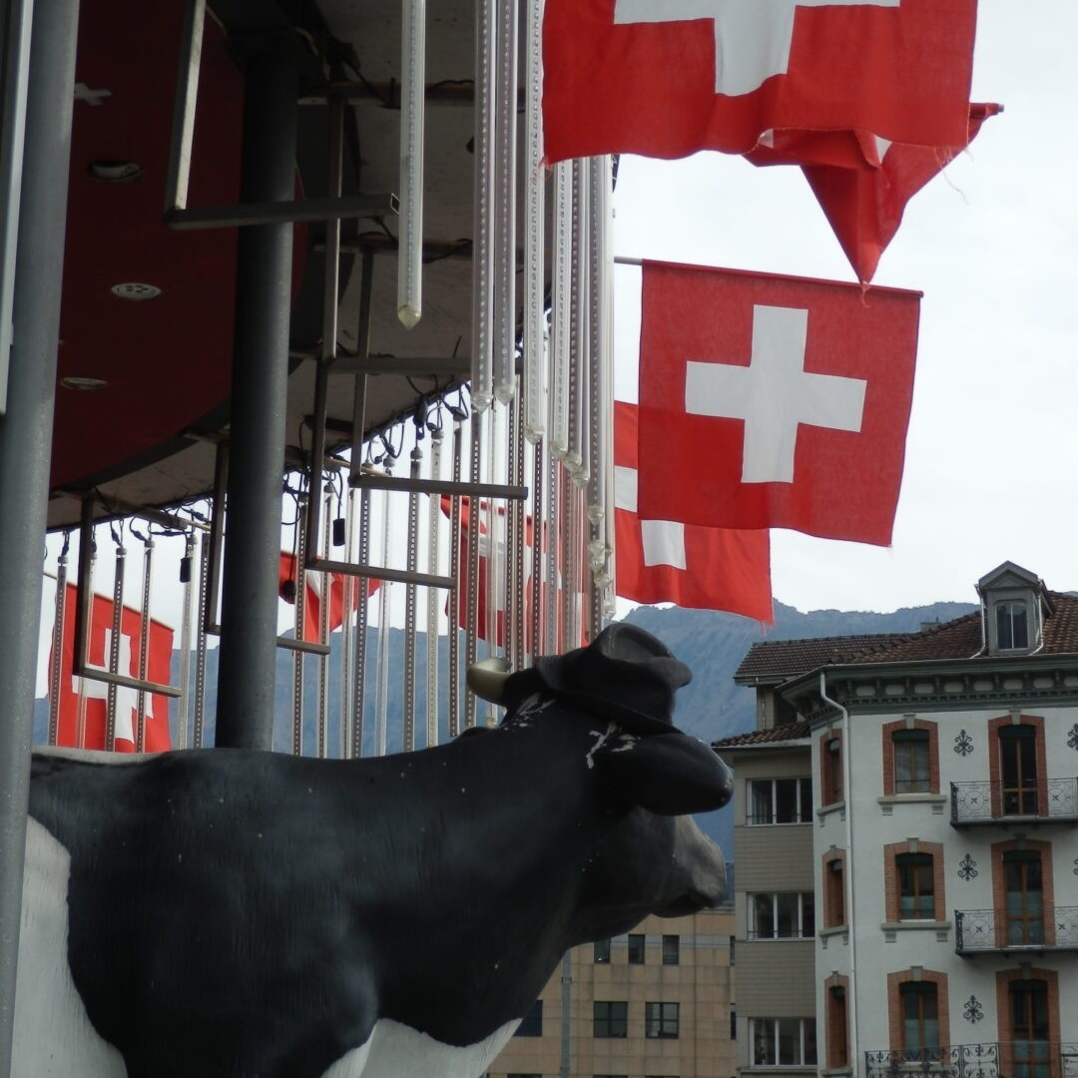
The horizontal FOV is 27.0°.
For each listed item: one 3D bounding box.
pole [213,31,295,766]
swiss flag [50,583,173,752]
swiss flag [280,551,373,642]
[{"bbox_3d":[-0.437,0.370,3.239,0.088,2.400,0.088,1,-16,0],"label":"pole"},{"bbox_3d":[-1.333,0.484,7.055,0.090,0.560,0.620,-6,-17,20],"label":"swiss flag"},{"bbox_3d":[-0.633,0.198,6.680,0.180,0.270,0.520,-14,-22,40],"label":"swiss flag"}]

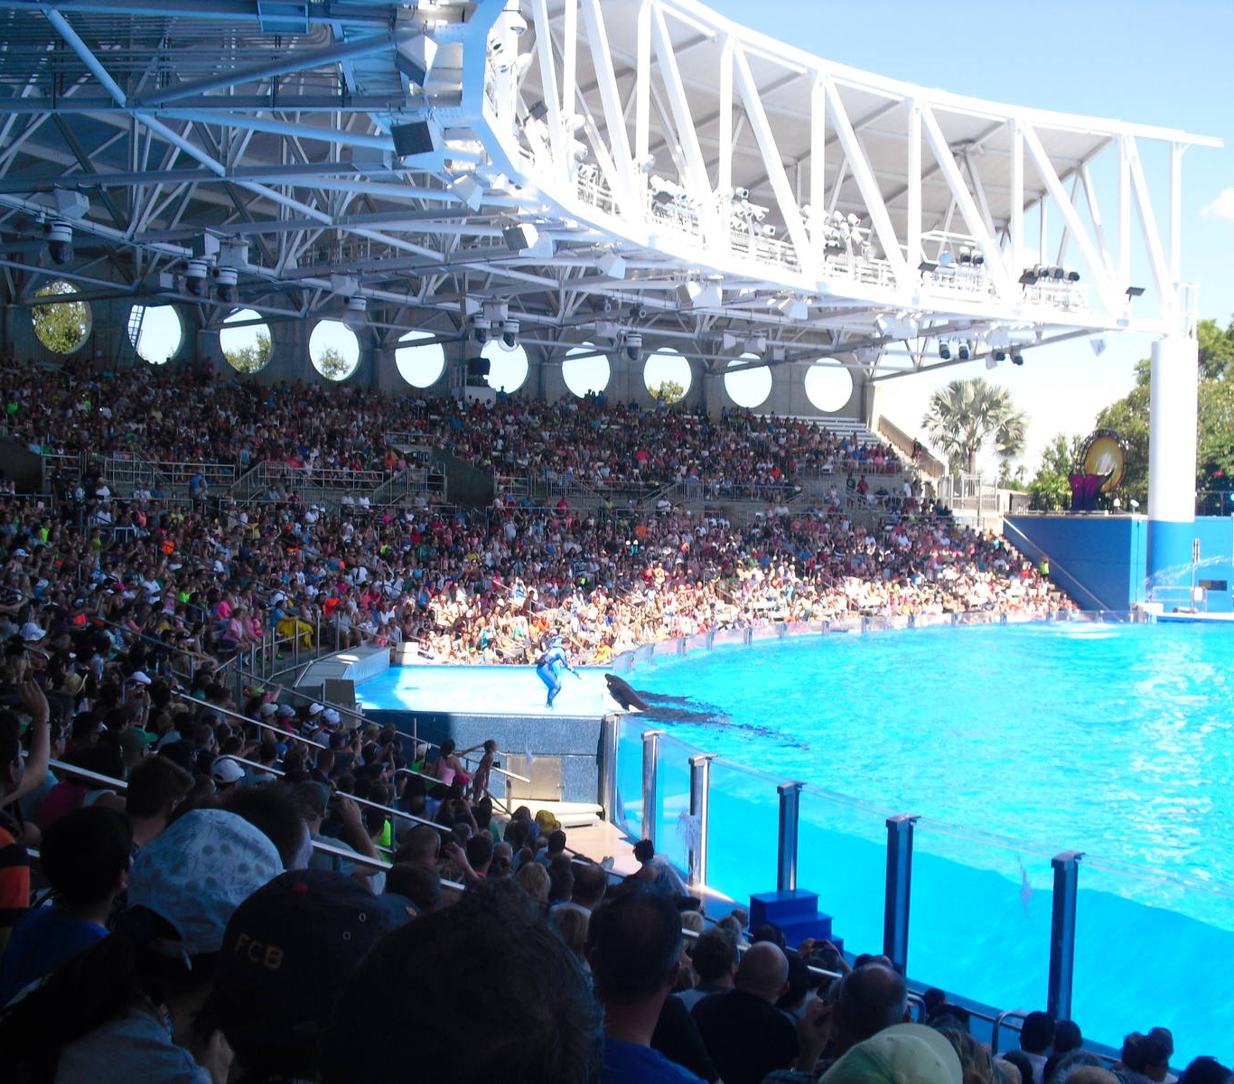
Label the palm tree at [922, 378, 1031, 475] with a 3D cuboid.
[{"bbox_3d":[21.704,-6.050,91.000,6.400,7.800,6.300,1,0,13],"label":"palm tree"}]

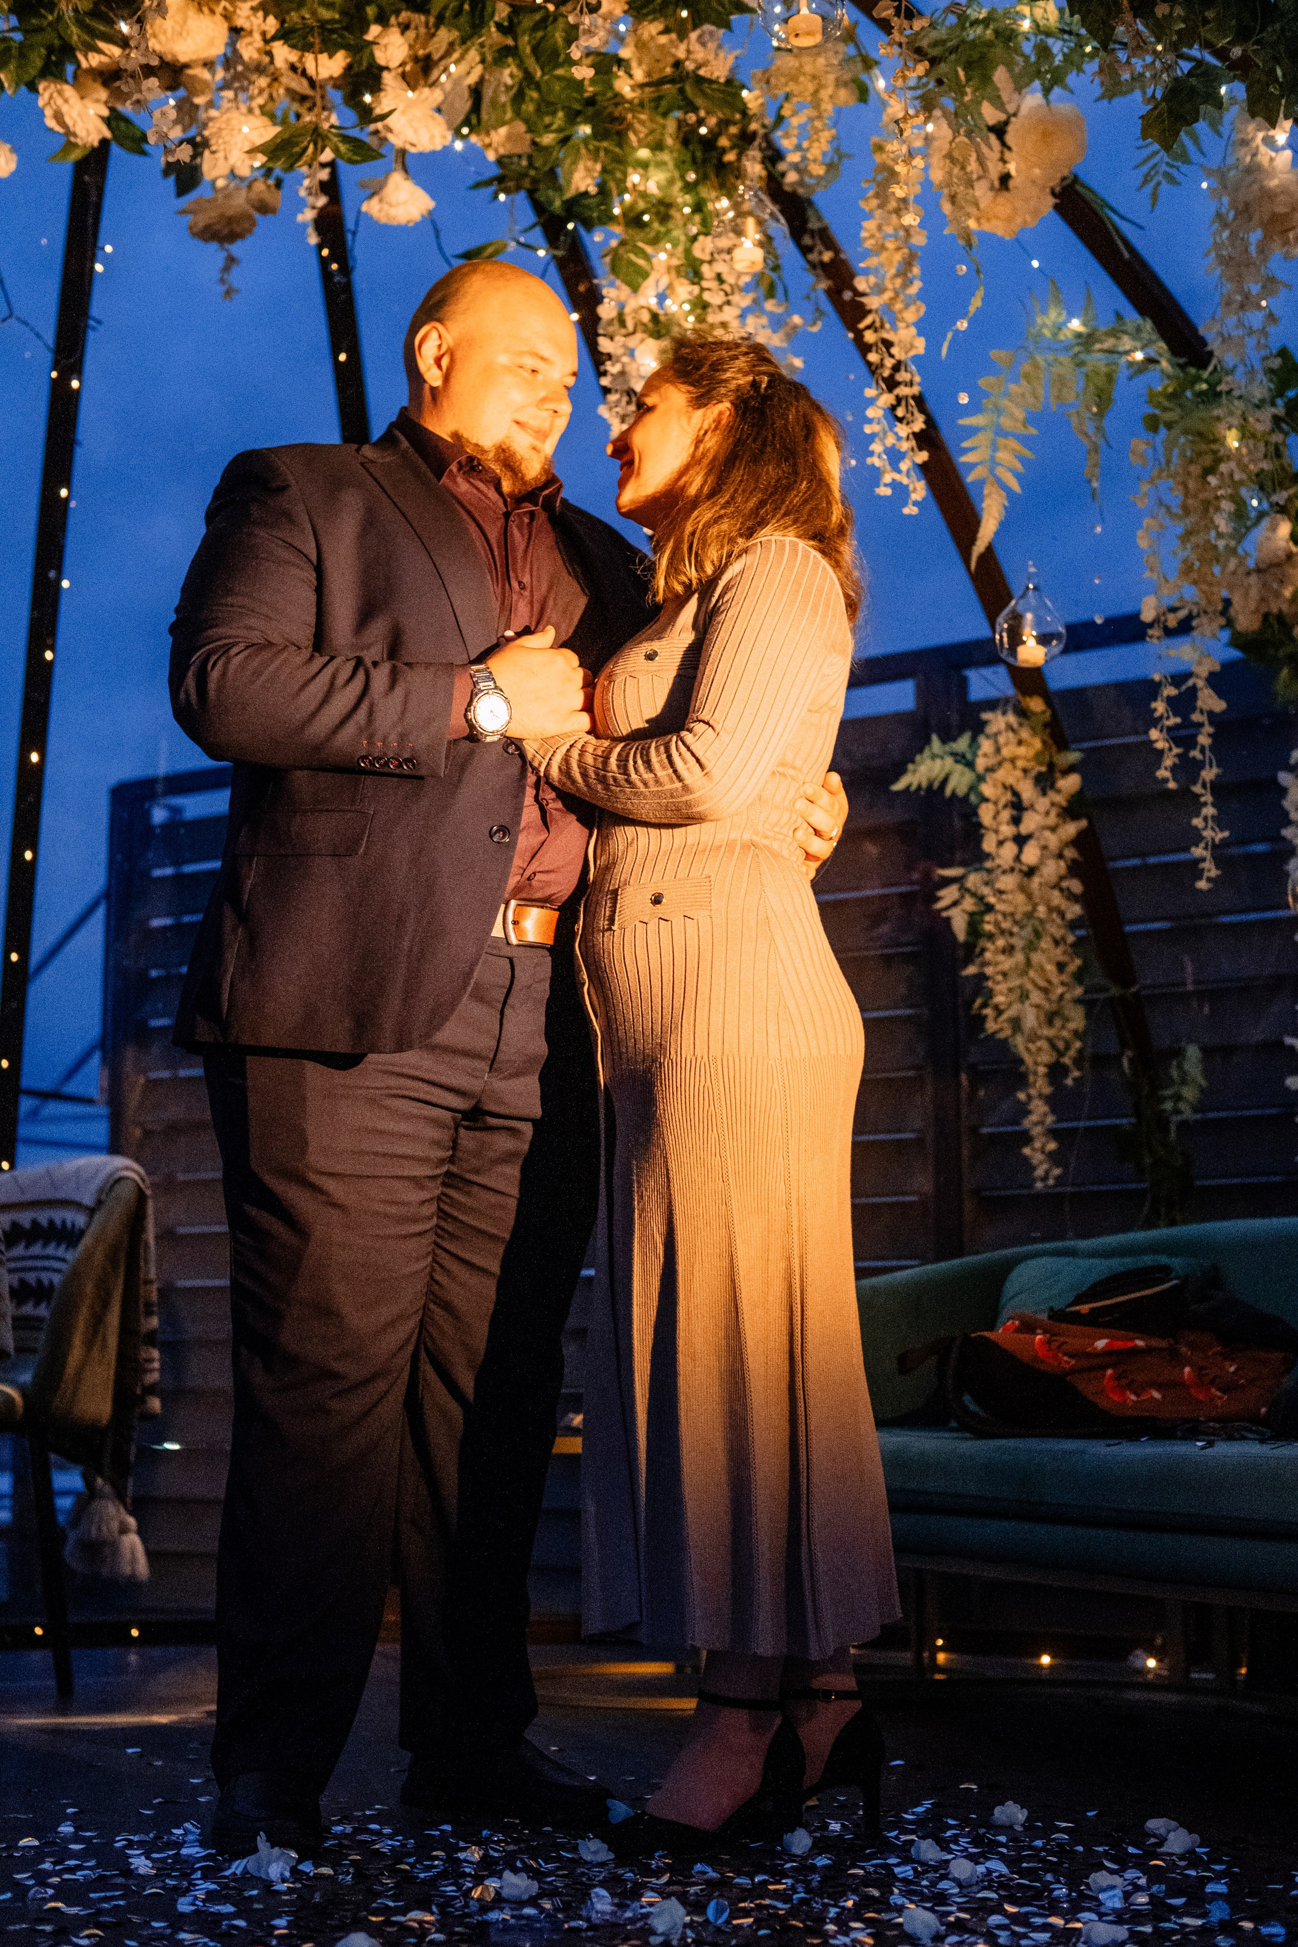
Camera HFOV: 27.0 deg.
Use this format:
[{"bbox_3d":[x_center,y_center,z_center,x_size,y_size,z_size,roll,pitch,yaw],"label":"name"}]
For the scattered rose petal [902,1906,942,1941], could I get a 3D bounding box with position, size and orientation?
[{"bbox_3d":[0.241,0.840,2.390,0.035,0.026,0.032,0,-9,0],"label":"scattered rose petal"}]

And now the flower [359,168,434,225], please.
[{"bbox_3d":[-0.329,-1.011,3.520,0.088,0.058,0.085,1,-8,-10],"label":"flower"}]

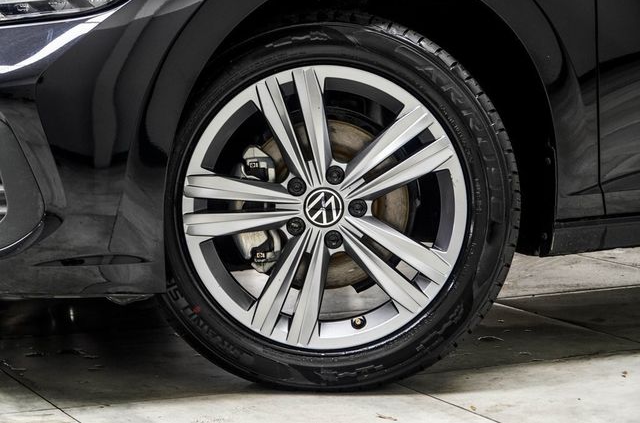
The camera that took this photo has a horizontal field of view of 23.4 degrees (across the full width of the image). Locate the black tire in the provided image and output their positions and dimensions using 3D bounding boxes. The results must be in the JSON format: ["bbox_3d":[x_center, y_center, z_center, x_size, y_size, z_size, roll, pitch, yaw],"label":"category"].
[{"bbox_3d":[0.008,-0.014,2.650,0.656,0.650,0.213,0,5,1],"label":"black tire"}]

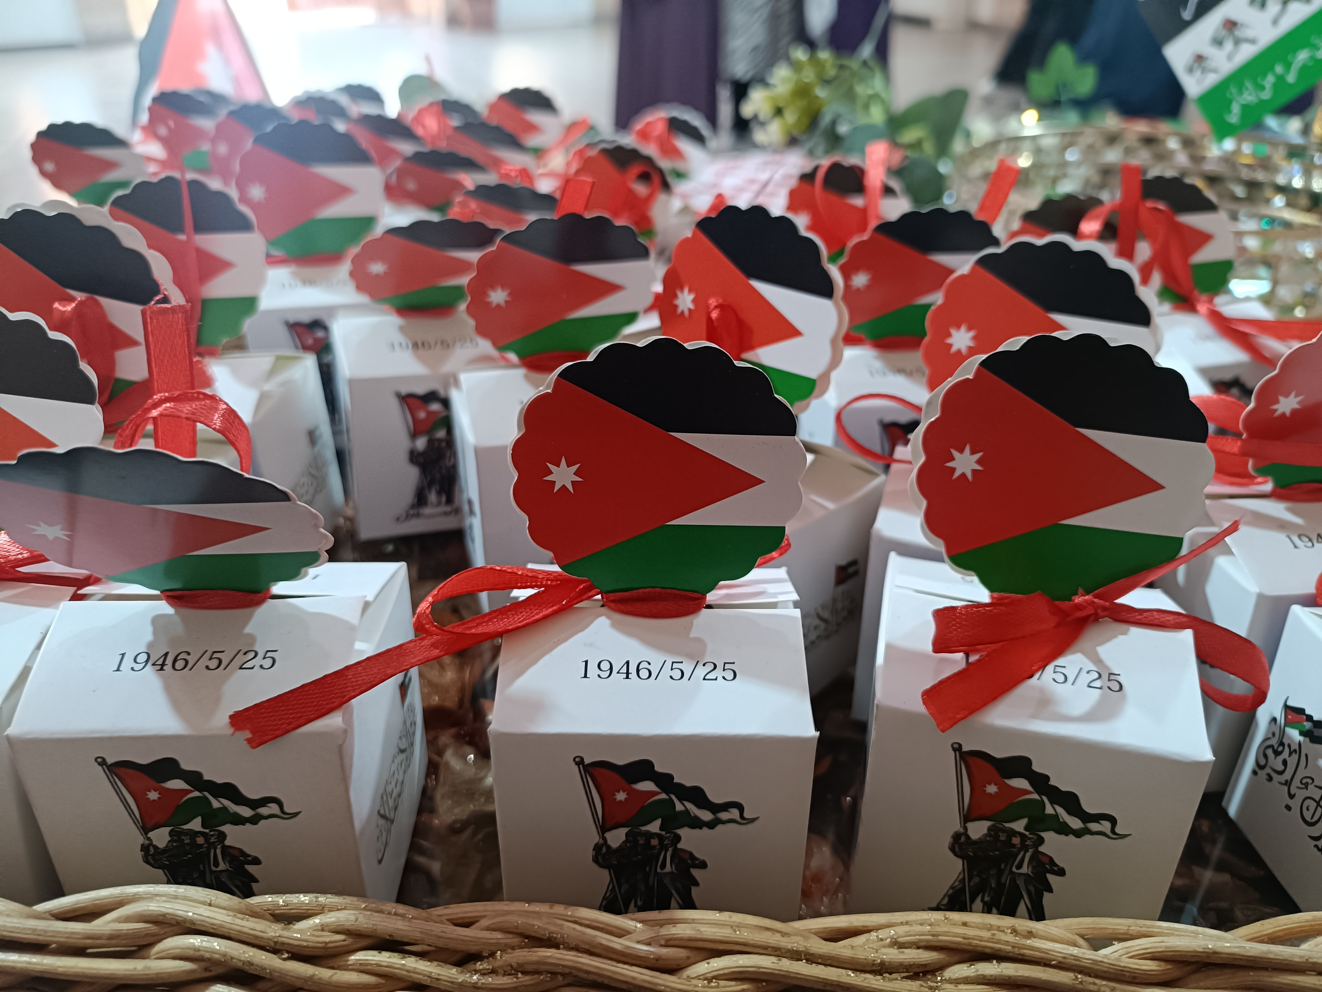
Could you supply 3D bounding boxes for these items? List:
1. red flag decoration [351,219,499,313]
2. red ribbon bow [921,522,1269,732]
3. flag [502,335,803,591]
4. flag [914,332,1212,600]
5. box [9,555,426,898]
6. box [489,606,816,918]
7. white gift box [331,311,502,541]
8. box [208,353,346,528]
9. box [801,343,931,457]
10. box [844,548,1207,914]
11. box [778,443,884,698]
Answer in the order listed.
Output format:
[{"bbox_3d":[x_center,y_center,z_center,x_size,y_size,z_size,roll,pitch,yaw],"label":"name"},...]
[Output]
[{"bbox_3d":[-0.068,-0.070,0.290,0.051,0.050,0.005,-7,69,-21],"label":"red flag decoration"},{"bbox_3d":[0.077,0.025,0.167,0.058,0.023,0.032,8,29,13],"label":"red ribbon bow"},{"bbox_3d":[0.000,-0.004,0.167,0.051,0.050,0.005,1,25,1],"label":"flag"},{"bbox_3d":[0.073,-0.005,0.175,0.051,0.050,0.005,7,11,14],"label":"flag"},{"bbox_3d":[-0.081,0.047,0.189,0.054,0.065,0.052,0,28,-2],"label":"box"},{"bbox_3d":[-0.001,0.049,0.192,0.054,0.065,0.052,1,27,1],"label":"box"},{"bbox_3d":[-0.080,-0.029,0.328,0.054,0.065,0.052,-7,30,-21],"label":"white gift box"},{"bbox_3d":[-0.136,-0.010,0.289,0.054,0.065,0.052,0,28,0],"label":"box"},{"bbox_3d":[0.073,-0.019,0.316,0.054,0.065,0.052,-4,28,-9],"label":"box"},{"bbox_3d":[0.071,0.050,0.195,0.054,0.065,0.052,7,29,14],"label":"box"},{"bbox_3d":[0.018,0.016,0.247,0.054,0.065,0.052,24,37,38],"label":"box"}]

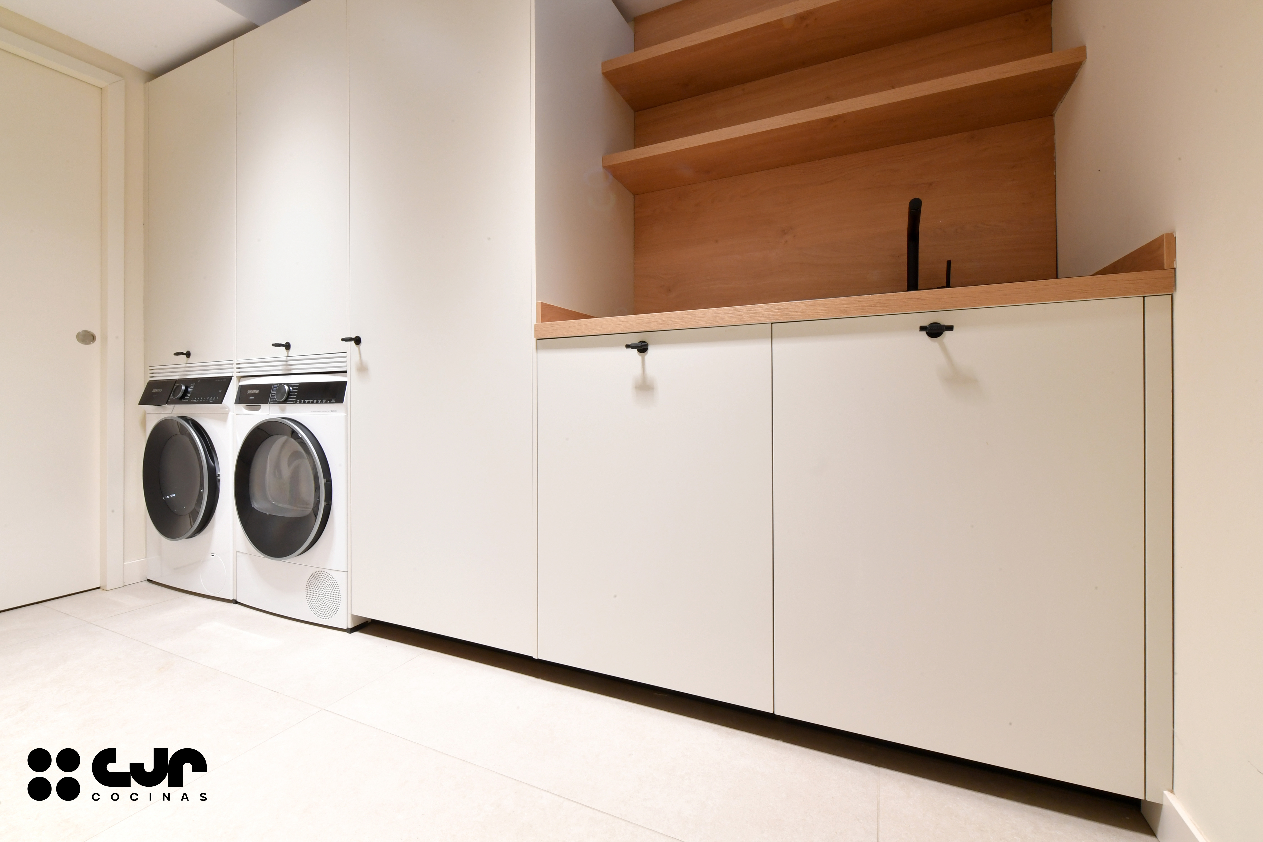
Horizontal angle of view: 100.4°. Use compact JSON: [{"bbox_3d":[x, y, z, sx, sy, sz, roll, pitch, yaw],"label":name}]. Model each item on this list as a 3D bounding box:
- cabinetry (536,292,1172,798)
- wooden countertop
[{"bbox_3d":[0.451,0.210,1.415,1.264,0.850,0.615,0,1,25],"label":"cabinetry"},{"bbox_3d":[0.451,-0.237,1.420,1.272,0.040,0.625,0,1,25],"label":"wooden countertop"}]

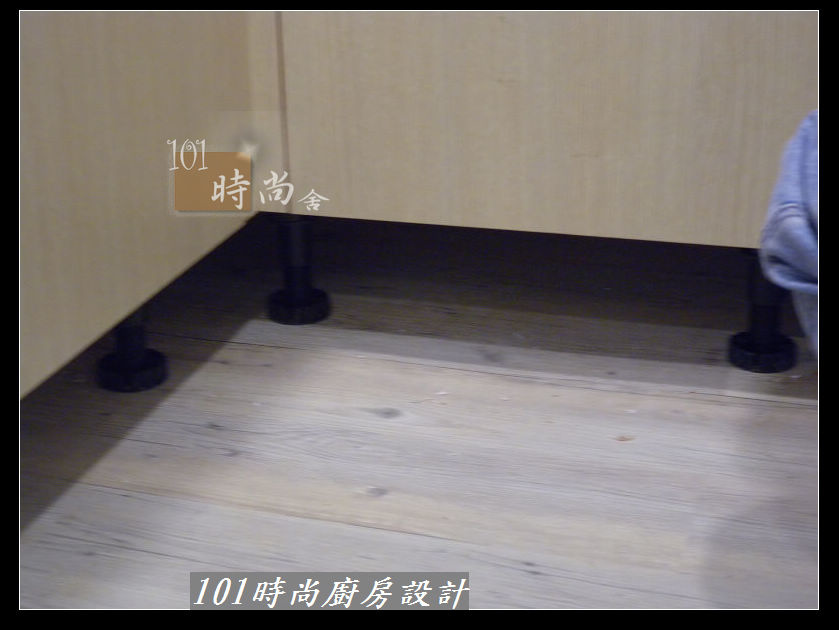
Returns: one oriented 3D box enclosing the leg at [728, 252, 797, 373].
[{"bbox_3d":[0.311,-0.011,1.370,0.061,0.113,0.061,6,22,17],"label":"leg"}]

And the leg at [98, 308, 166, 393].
[{"bbox_3d":[-0.257,0.004,1.350,0.061,0.113,0.061,6,22,17],"label":"leg"}]

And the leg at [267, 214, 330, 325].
[{"bbox_3d":[-0.120,-0.053,1.497,0.061,0.113,0.061,-1,21,0],"label":"leg"}]

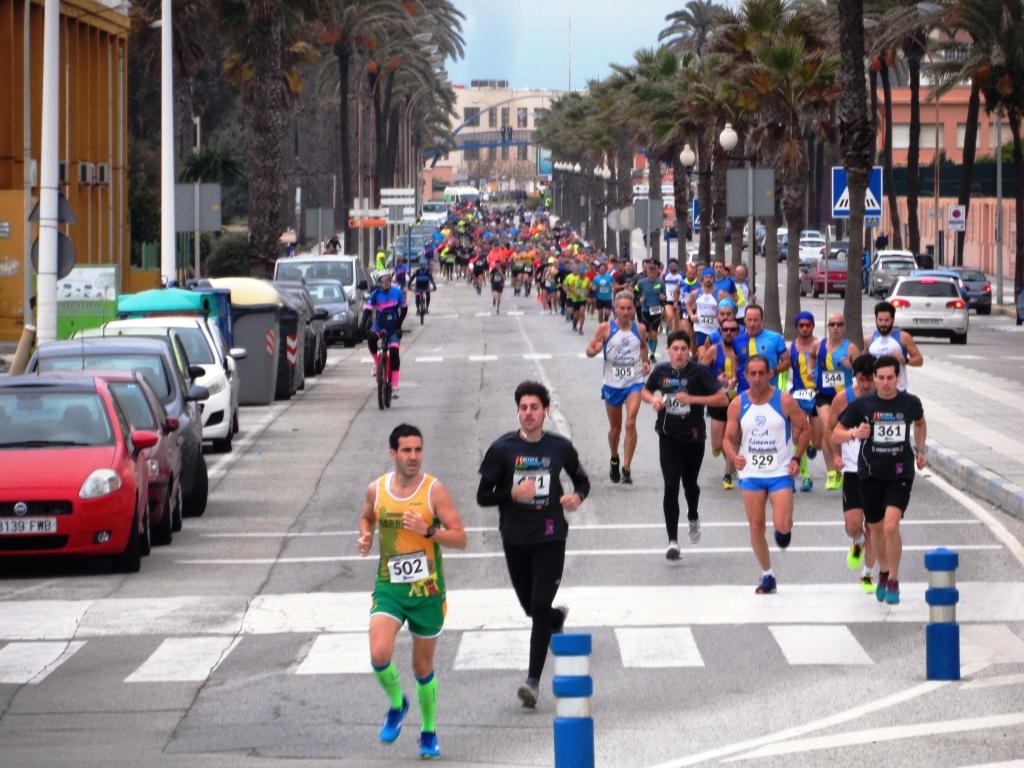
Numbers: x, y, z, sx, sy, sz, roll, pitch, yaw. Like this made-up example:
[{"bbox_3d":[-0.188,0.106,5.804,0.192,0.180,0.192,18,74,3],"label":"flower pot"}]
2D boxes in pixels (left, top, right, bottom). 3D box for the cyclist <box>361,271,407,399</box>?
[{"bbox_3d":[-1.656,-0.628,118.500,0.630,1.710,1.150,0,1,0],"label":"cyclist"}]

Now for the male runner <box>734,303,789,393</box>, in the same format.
[{"bbox_3d":[2.260,0.161,82.000,0.560,1.750,0.680,0,1,6],"label":"male runner"}]

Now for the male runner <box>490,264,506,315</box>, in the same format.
[{"bbox_3d":[-0.436,-3.045,288.000,0.520,1.660,0.650,0,1,0],"label":"male runner"}]

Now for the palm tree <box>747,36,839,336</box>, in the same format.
[{"bbox_3d":[5.660,-4.011,182.000,2.100,6.300,2.100,0,1,0],"label":"palm tree"}]

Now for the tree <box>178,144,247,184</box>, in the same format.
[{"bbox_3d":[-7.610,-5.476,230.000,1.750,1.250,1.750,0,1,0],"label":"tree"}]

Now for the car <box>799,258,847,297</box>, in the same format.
[{"bbox_3d":[11.763,-3.893,334.000,1.700,1.410,4.100,0,1,-8],"label":"car"}]

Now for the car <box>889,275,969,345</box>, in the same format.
[{"bbox_3d":[9.159,-1.615,199.300,1.790,1.480,4.200,0,1,0],"label":"car"}]

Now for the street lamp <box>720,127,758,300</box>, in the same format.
[{"bbox_3d":[5.367,-3.842,214.000,0.900,4.650,0.420,0,1,0],"label":"street lamp"}]

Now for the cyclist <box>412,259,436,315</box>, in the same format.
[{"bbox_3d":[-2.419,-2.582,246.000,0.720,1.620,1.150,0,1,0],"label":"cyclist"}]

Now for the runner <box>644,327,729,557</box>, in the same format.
[{"bbox_3d":[1.347,0.478,70.300,0.680,1.770,0.750,0,1,0],"label":"runner"}]

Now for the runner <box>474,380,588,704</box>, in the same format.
[{"bbox_3d":[0.116,0.863,48.700,0.600,1.750,0.750,0,1,0],"label":"runner"}]

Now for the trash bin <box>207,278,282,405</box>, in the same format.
[{"bbox_3d":[-3.850,-0.594,126.500,1.280,1.760,1.650,0,1,0],"label":"trash bin"}]

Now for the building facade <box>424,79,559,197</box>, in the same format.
[{"bbox_3d":[-1.038,-29.480,1105.000,18.500,14.000,8.000,0,1,0],"label":"building facade"}]

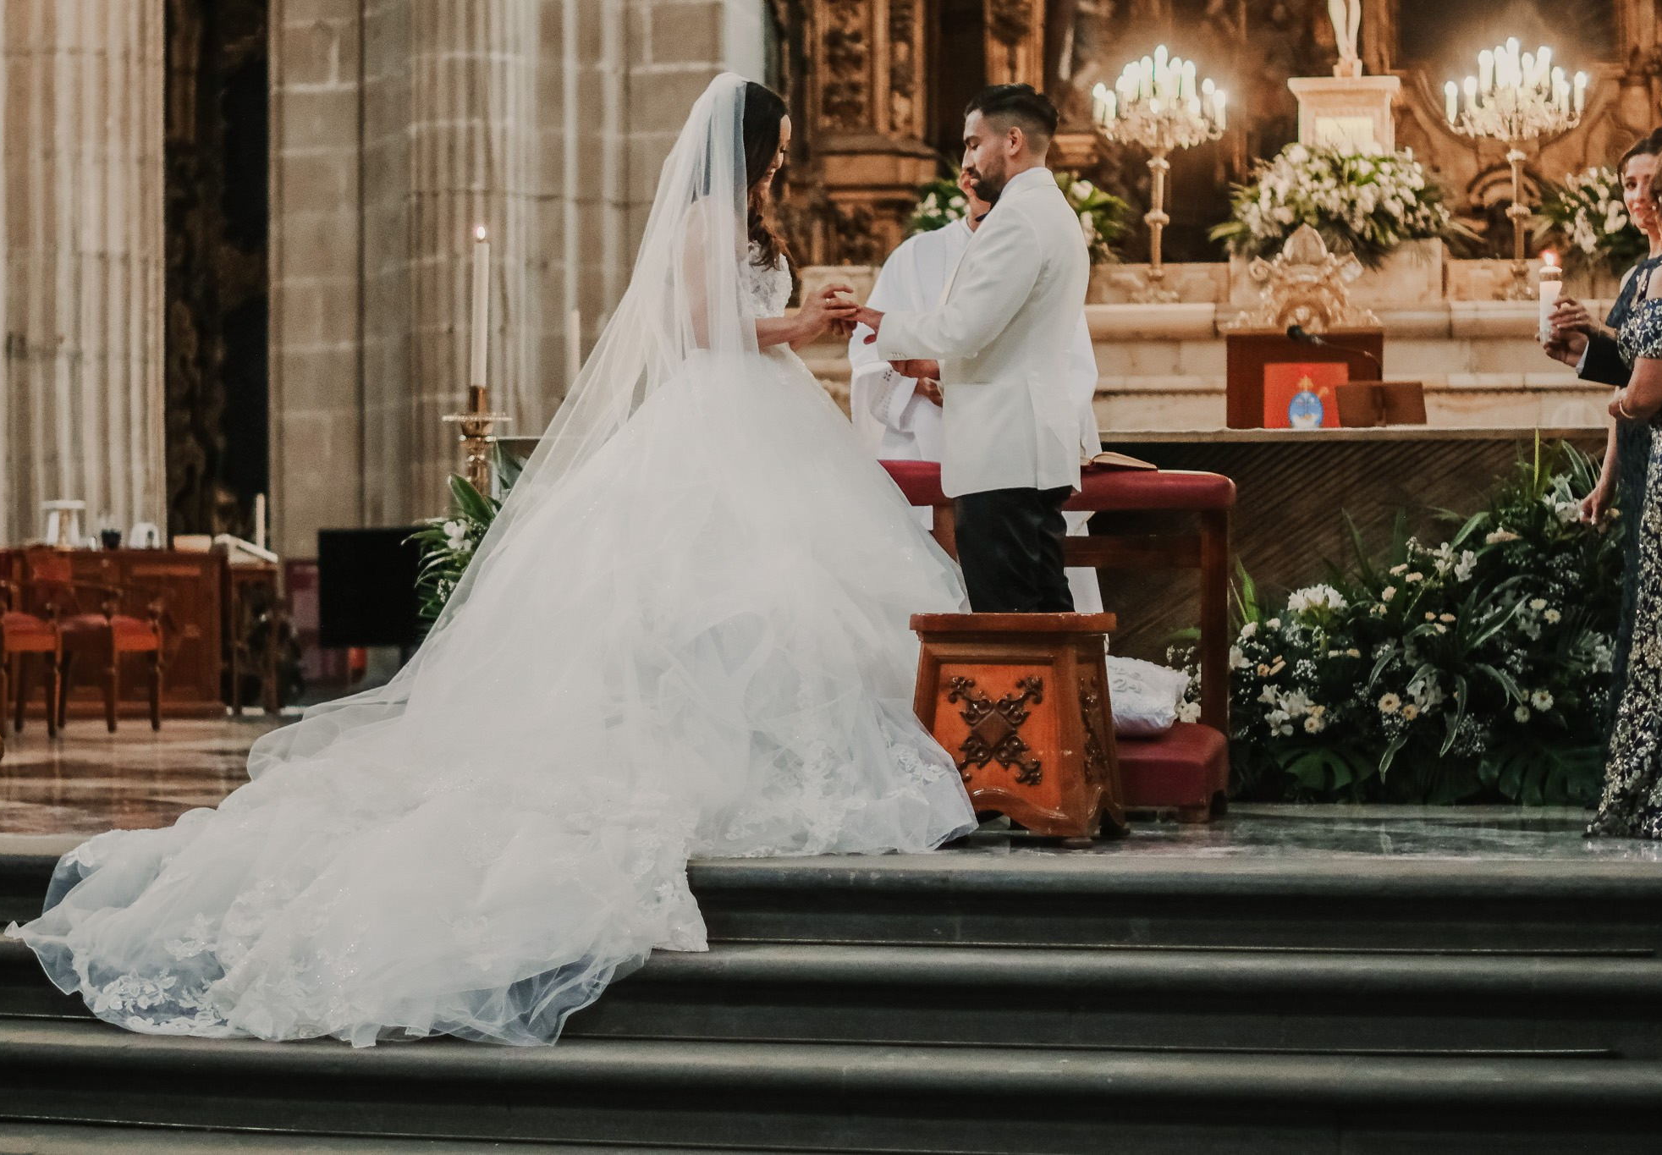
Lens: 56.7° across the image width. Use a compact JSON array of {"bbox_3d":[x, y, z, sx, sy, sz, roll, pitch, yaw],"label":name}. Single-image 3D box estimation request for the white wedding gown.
[{"bbox_3d":[-0.650,-0.162,3.383,1.900,2.000,1.350,0,-1,-4],"label":"white wedding gown"}]

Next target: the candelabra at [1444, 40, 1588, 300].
[{"bbox_3d":[3.438,-2.040,7.710,0.700,1.300,0.700,0,-1,4],"label":"candelabra"}]

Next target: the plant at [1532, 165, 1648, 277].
[{"bbox_3d":[3.984,-1.781,7.689,0.900,0.580,0.550,0,-1,4],"label":"plant"}]

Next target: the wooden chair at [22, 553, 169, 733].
[{"bbox_3d":[-3.106,0.258,6.497,0.470,0.780,0.480,0,-1,15],"label":"wooden chair"}]

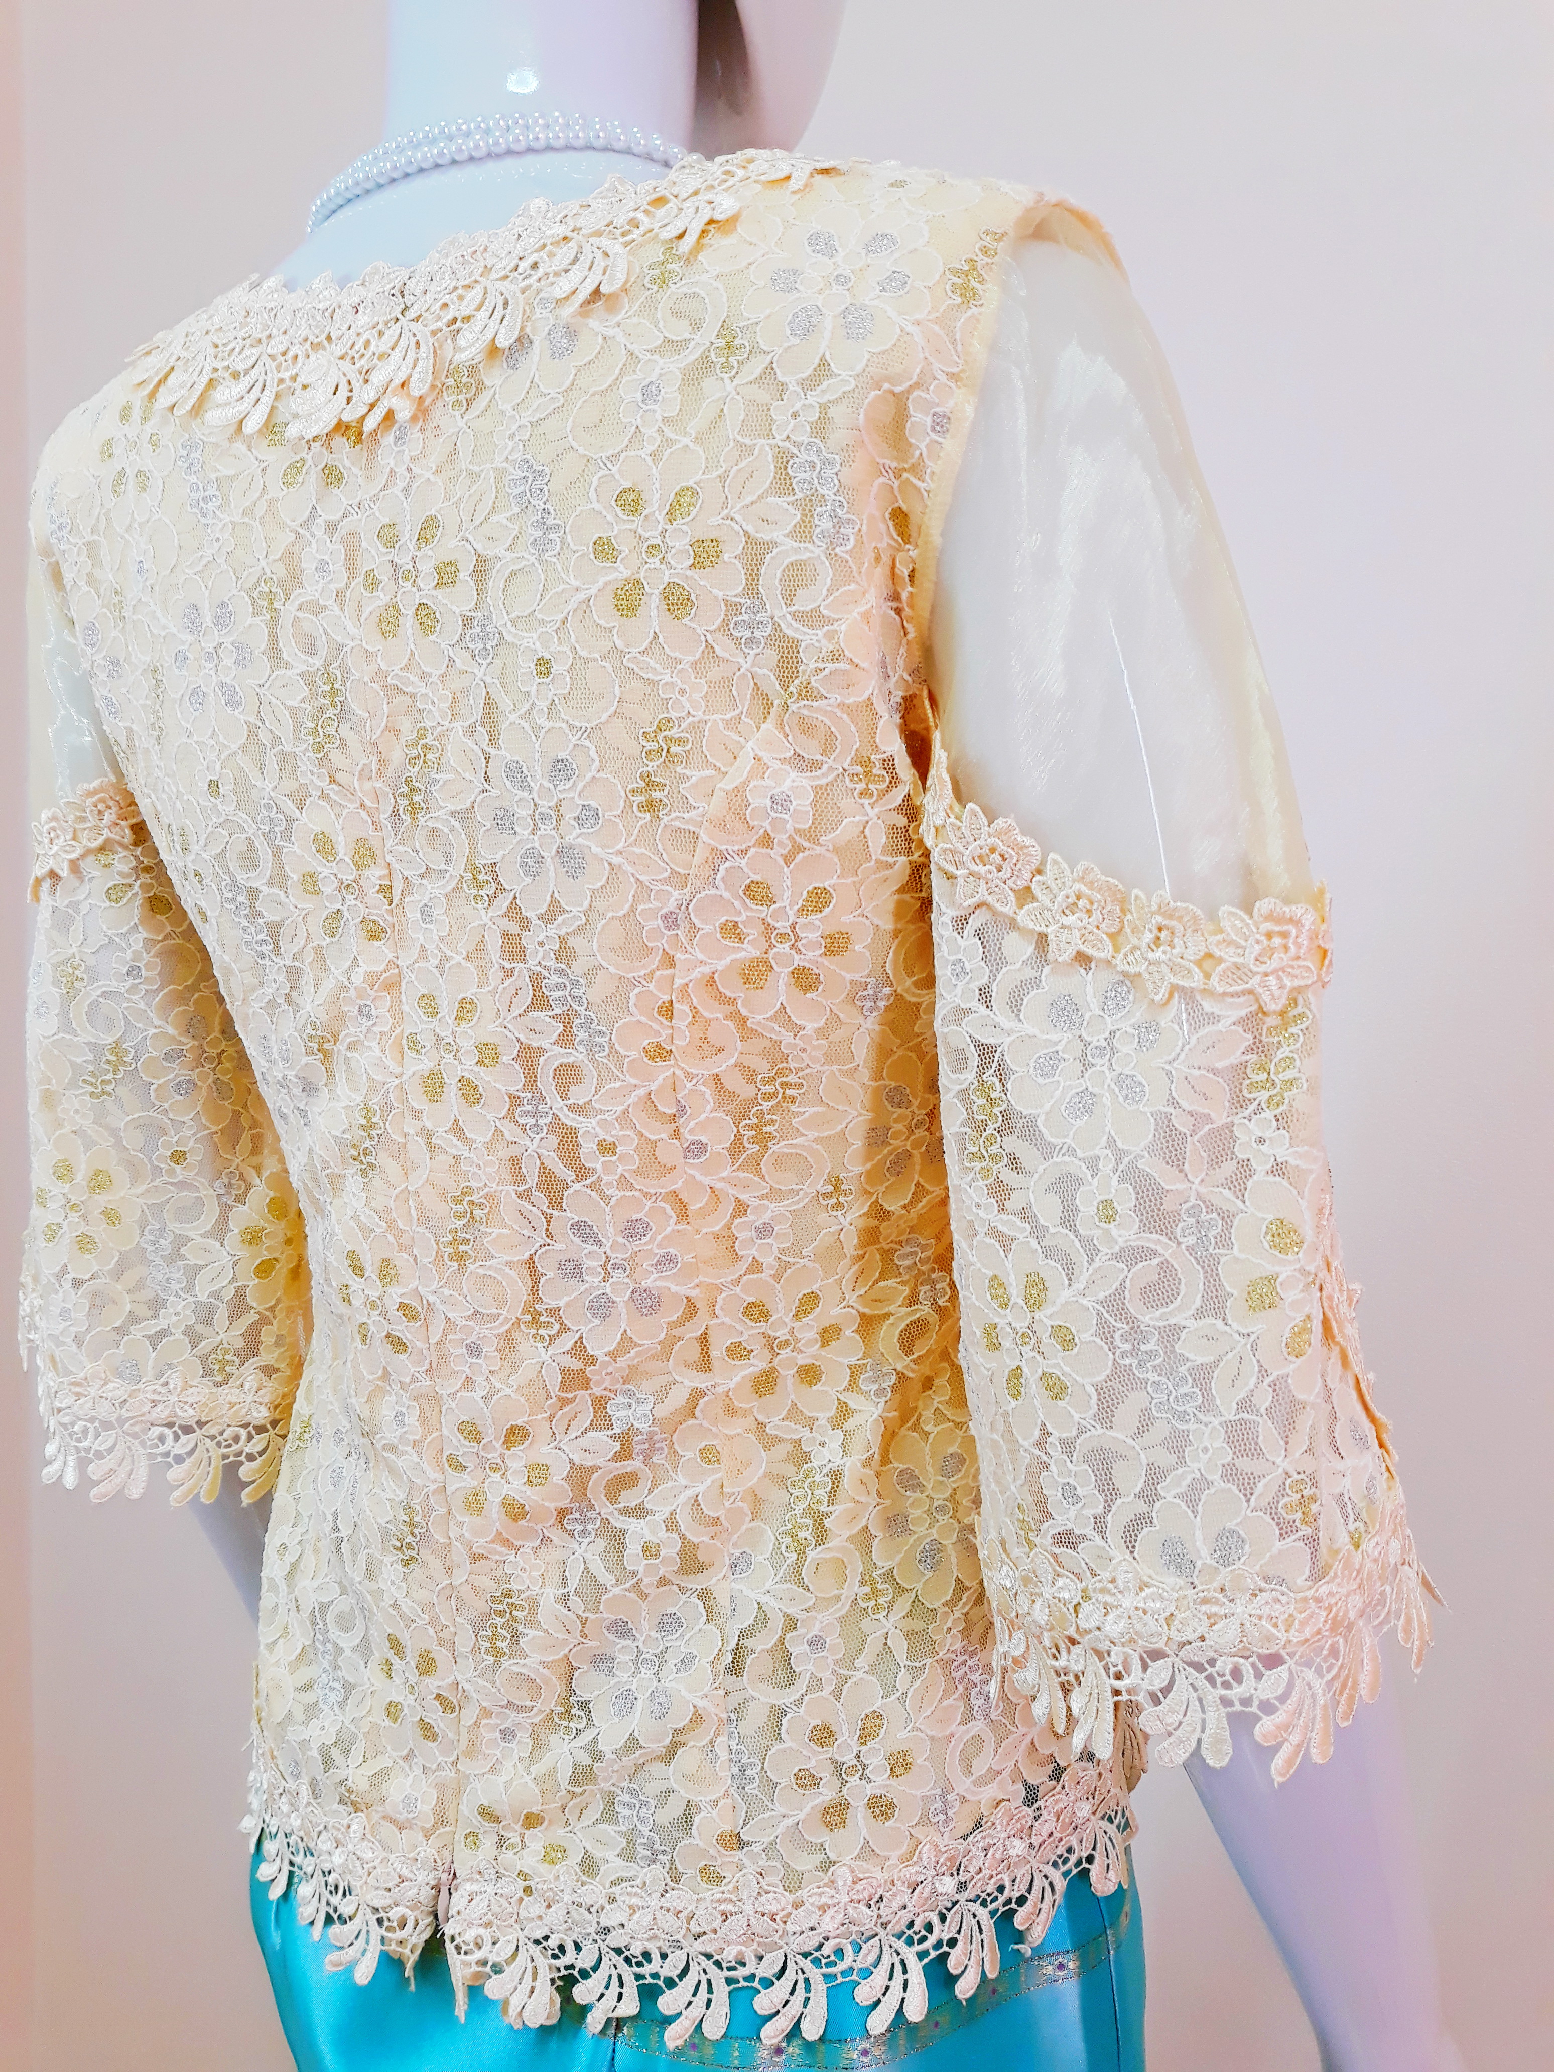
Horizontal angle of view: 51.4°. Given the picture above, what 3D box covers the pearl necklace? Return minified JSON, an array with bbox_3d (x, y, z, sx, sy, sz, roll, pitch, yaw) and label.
[{"bbox_3d":[-0.088,-0.259,0.572,0.146,0.068,0.146,1,1,34],"label":"pearl necklace"}]

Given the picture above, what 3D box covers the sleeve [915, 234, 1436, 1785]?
[{"bbox_3d":[0.121,-0.005,0.488,0.125,0.406,0.146,-4,6,34],"label":"sleeve"}]

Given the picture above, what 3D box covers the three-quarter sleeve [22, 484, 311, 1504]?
[{"bbox_3d":[-0.271,-0.013,0.714,0.125,0.406,0.146,4,8,34],"label":"three-quarter sleeve"}]

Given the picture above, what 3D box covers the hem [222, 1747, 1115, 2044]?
[{"bbox_3d":[-0.032,0.266,0.578,0.328,0.088,0.229,1,1,34],"label":"hem"}]

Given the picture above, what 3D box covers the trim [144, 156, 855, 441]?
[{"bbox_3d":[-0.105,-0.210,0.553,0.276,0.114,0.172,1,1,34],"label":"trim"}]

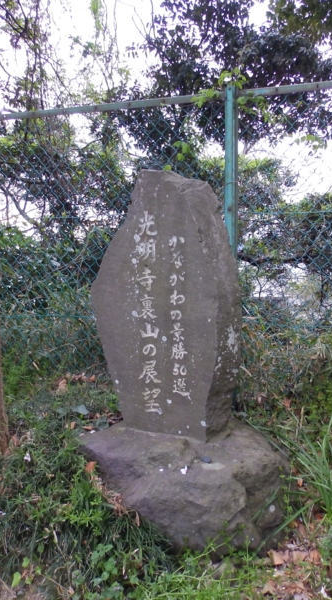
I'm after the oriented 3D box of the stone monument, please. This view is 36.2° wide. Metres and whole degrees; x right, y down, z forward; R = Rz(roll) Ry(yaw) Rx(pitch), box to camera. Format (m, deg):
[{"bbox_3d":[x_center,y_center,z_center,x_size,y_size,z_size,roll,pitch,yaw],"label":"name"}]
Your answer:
[{"bbox_3d":[0.094,0.168,2.192,0.820,1.440,0.700,2,4,27],"label":"stone monument"}]

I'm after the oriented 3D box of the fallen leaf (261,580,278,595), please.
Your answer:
[{"bbox_3d":[0.349,0.965,1.713,0.048,0.020,0.050,6,19,17],"label":"fallen leaf"}]

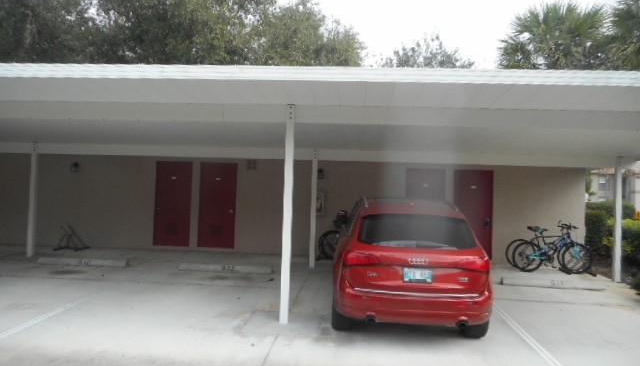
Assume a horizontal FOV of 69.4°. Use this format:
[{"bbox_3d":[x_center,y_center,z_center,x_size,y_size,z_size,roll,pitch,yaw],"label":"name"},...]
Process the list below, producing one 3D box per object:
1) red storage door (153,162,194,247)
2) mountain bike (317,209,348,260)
[{"bbox_3d":[-3.504,0.501,11.045,0.898,2.014,0.050,2,-2,5],"label":"red storage door"},{"bbox_3d":[0.814,1.209,10.326,1.700,1.060,0.580,2,-2,5],"label":"mountain bike"}]

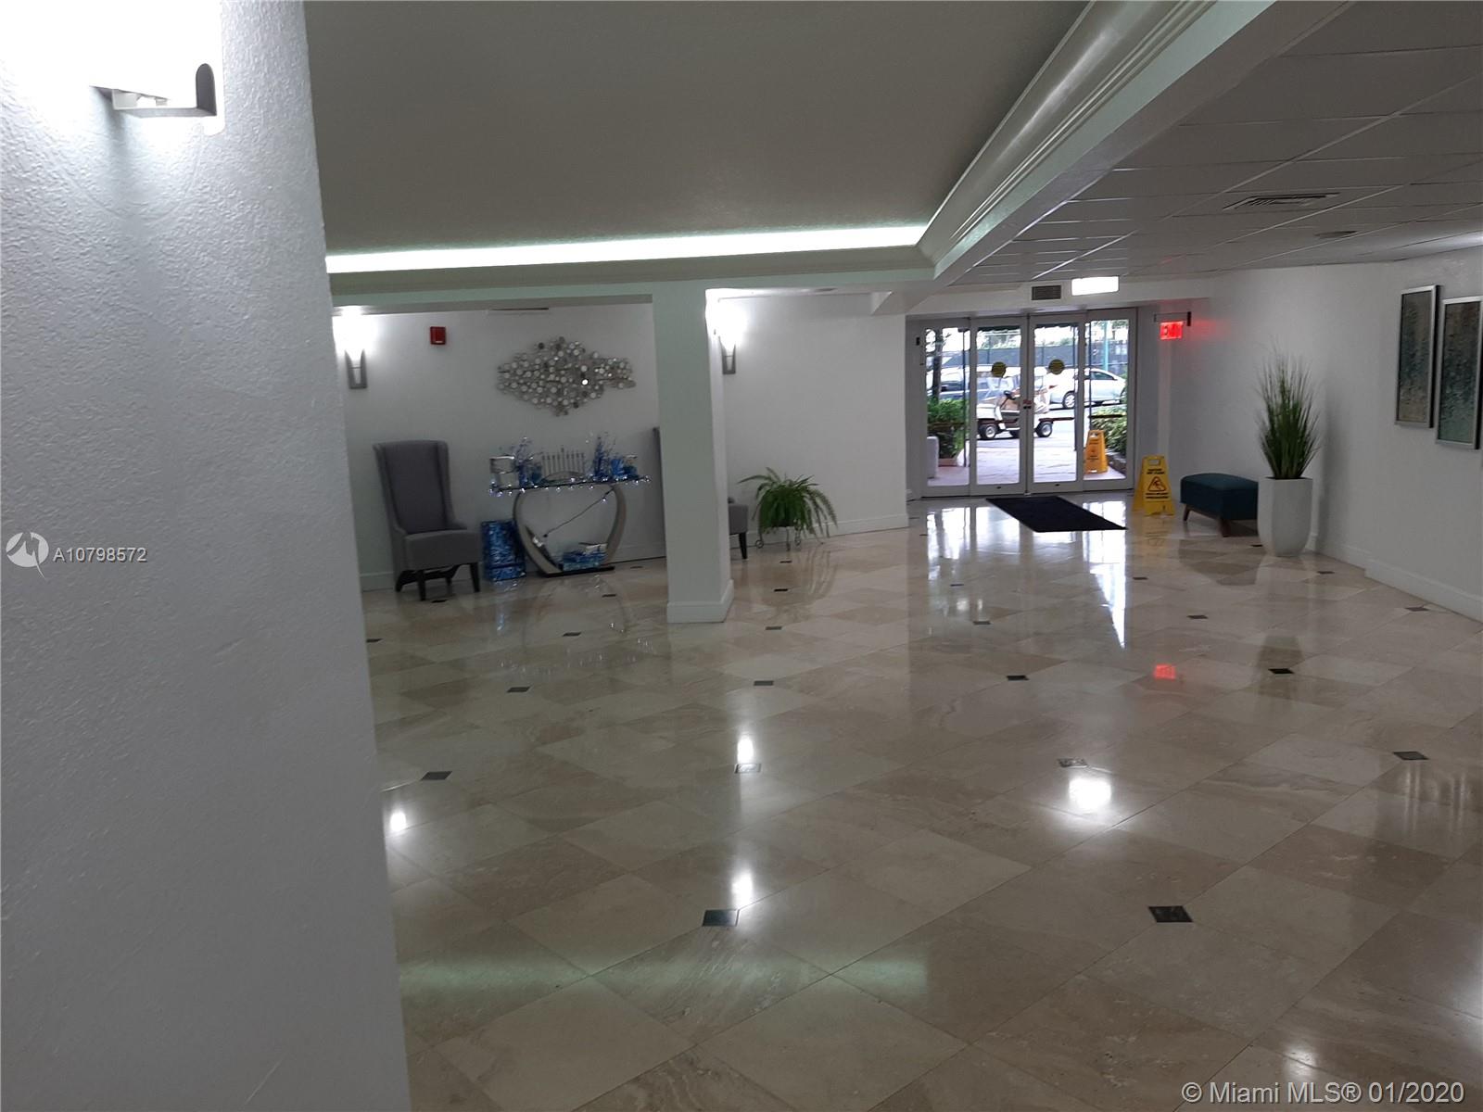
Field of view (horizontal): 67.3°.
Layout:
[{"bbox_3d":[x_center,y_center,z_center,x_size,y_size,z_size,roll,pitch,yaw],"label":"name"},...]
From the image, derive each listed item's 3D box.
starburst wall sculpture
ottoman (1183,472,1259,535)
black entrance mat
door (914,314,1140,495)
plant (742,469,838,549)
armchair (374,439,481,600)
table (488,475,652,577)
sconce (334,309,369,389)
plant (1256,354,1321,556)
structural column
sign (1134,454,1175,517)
[{"bbox_3d":[-1.487,-1.544,9.557,1.178,0.659,0.080,-7,10,-25],"label":"starburst wall sculpture"},{"bbox_3d":[4.541,-0.490,10.403,0.470,0.440,1.170,-2,9,4],"label":"ottoman"},{"bbox_3d":[3.324,-0.475,12.038,0.900,0.012,2.990,-2,9,4],"label":"black entrance mat"},{"bbox_3d":[3.542,-1.853,13.769,2.680,2.170,0.120,-2,9,4],"label":"door"},{"bbox_3d":[0.444,-0.437,10.364,0.840,0.730,0.680,-7,10,-25],"label":"plant"},{"bbox_3d":[-2.506,-0.302,8.920,0.620,1.190,0.730,-7,10,-25],"label":"armchair"},{"bbox_3d":[-1.457,-0.262,9.632,1.320,0.790,0.370,-7,10,-25],"label":"table"},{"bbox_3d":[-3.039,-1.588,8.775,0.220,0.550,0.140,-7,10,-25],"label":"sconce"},{"bbox_3d":[4.291,-0.796,8.767,0.500,1.580,0.500,-2,9,4],"label":"plant"},{"bbox_3d":[-0.327,-0.700,7.554,0.370,2.200,0.750,-2,9,4],"label":"structural column"},{"bbox_3d":[4.280,-0.745,11.549,0.290,0.610,0.420,-2,9,7],"label":"sign"}]

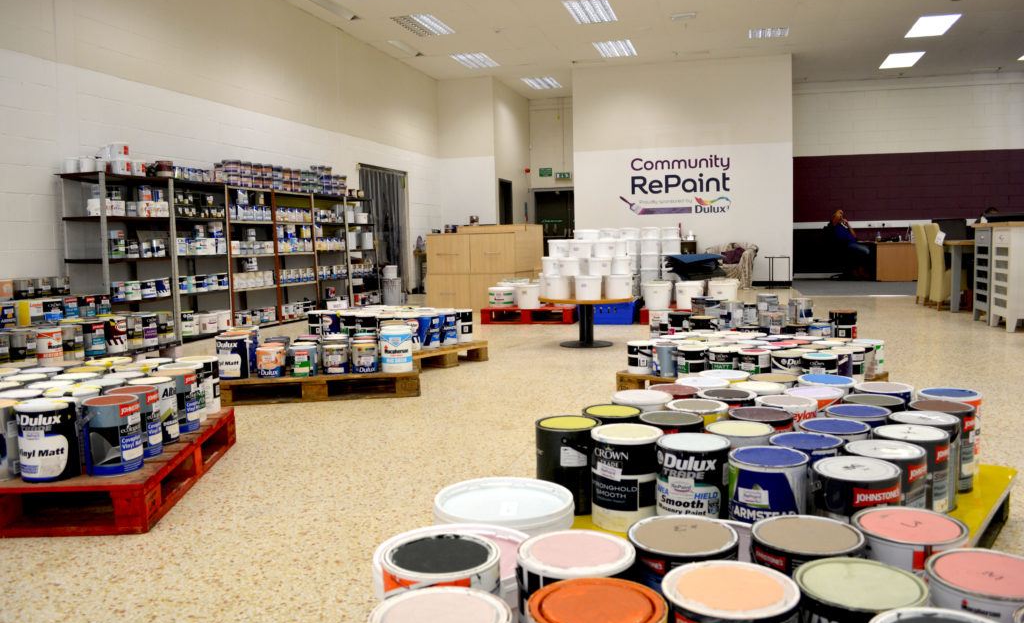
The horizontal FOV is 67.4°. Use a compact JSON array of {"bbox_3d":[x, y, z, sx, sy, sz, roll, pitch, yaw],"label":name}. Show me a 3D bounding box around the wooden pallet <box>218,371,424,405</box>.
[{"bbox_3d":[-1.219,0.419,4.885,1.200,0.145,0.800,-2,6,-10],"label":"wooden pallet"}]

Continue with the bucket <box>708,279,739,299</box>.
[{"bbox_3d":[2.350,-0.206,8.522,0.330,0.285,0.330,-1,5,0],"label":"bucket"}]

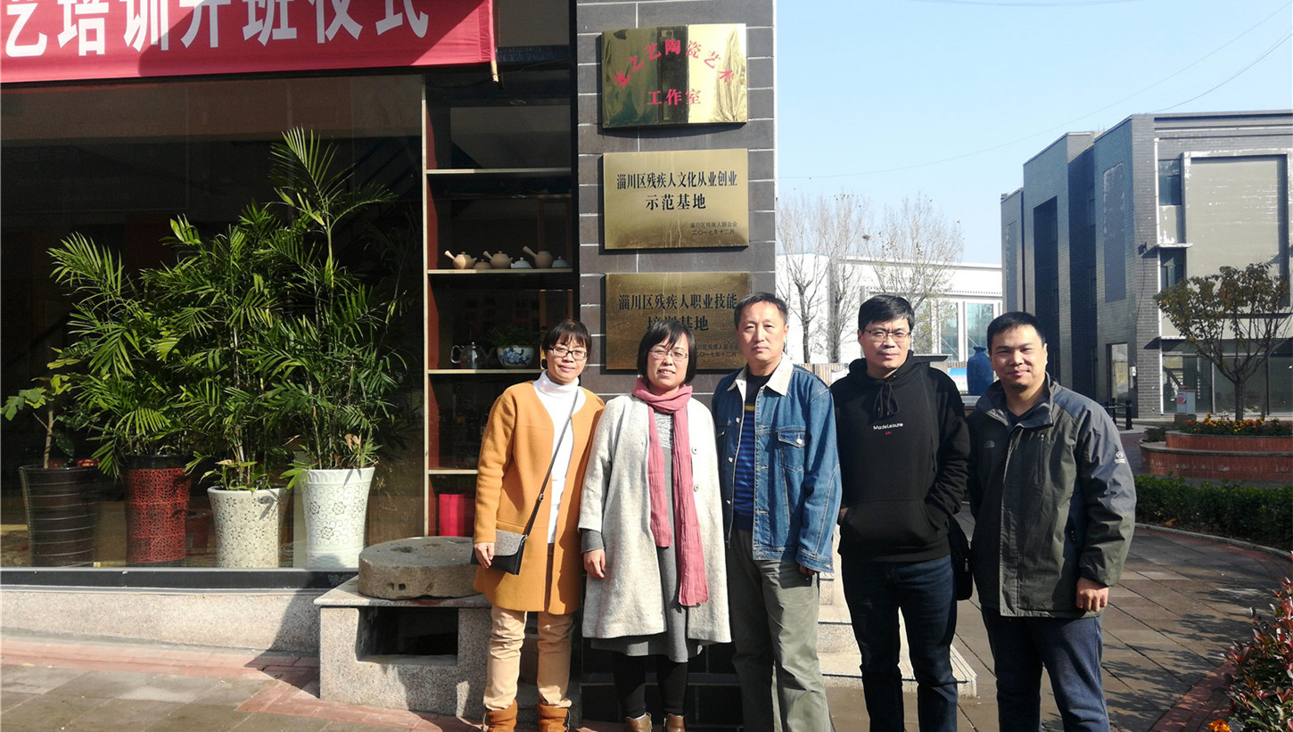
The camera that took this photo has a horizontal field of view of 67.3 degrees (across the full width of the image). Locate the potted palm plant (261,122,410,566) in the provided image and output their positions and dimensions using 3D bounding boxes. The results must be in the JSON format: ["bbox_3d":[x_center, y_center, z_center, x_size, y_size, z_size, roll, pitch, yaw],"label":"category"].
[{"bbox_3d":[-1.611,-0.076,5.020,0.740,2.320,0.700,-1,-1,5],"label":"potted palm plant"}]

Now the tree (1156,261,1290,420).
[{"bbox_3d":[9.037,-0.356,15.200,2.150,2.580,2.100,-1,-1,5],"label":"tree"}]

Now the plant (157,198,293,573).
[{"bbox_3d":[-2.128,0.085,4.947,0.660,1.768,0.610,-1,-1,5],"label":"plant"}]

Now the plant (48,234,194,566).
[{"bbox_3d":[-2.762,0.188,5.100,0.770,1.800,0.720,-1,-1,5],"label":"plant"}]

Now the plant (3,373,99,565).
[{"bbox_3d":[-3.144,0.547,5.130,0.520,1.060,0.480,-1,-1,5],"label":"plant"}]

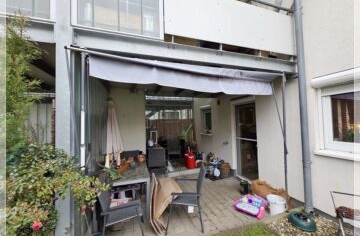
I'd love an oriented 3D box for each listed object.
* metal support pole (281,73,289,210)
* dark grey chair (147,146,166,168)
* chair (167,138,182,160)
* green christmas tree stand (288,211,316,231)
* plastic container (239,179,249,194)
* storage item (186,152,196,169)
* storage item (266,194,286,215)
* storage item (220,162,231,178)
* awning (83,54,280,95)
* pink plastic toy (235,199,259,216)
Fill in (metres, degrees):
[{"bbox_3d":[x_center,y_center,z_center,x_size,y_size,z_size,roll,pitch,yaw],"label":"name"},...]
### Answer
[{"bbox_3d":[1.910,0.409,2.470,0.050,2.470,0.050,-1,-2,-15],"label":"metal support pole"},{"bbox_3d":[-0.820,1.302,4.520,0.570,0.640,0.500,-1,-2,-17],"label":"dark grey chair"},{"bbox_3d":[-0.220,1.218,5.250,0.570,0.880,0.600,-1,-1,-11],"label":"chair"},{"bbox_3d":[1.850,1.544,2.055,0.340,0.140,0.340,-1,-2,-17],"label":"green christmas tree stand"},{"bbox_3d":[1.460,1.568,3.070,0.185,0.210,0.185,-1,-2,-15],"label":"plastic container"},{"bbox_3d":[0.340,1.323,4.330,0.320,0.540,0.320,-1,-1,0],"label":"storage item"},{"bbox_3d":[1.700,1.511,2.385,0.270,0.260,0.270,-1,-2,-15],"label":"storage item"},{"bbox_3d":[1.294,1.470,3.837,0.275,0.370,0.275,-1,-1,0],"label":"storage item"},{"bbox_3d":[0.310,-0.581,2.000,2.930,0.360,0.220,-1,-2,-15],"label":"awning"},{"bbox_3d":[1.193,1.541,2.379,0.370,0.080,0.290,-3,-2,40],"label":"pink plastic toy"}]

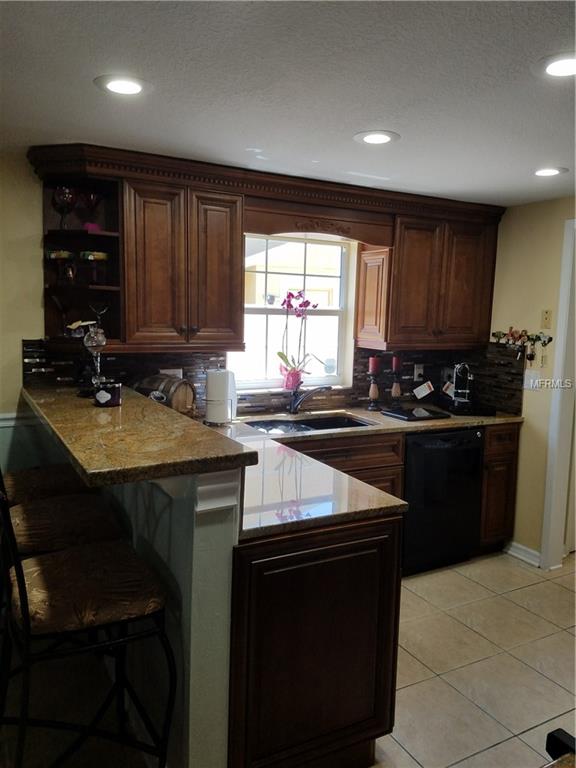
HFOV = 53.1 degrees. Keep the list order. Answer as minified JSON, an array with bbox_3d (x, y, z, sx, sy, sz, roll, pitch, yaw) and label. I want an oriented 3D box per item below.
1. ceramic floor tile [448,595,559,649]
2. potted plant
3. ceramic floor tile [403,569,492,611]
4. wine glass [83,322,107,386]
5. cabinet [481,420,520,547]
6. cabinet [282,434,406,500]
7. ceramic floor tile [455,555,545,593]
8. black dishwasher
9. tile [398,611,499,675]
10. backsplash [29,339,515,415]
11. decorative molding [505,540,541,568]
[{"bbox_3d":[1.085,1.202,2.921,0.406,0.010,0.406,-2,8,-28],"label":"ceramic floor tile"},{"bbox_3d":[0.065,-0.273,3.538,0.230,0.600,0.180,-2,8,-28],"label":"potted plant"},{"bbox_3d":[0.897,1.156,3.277,0.406,0.010,0.406,-2,8,-28],"label":"ceramic floor tile"},{"bbox_3d":[-0.924,-0.120,2.767,0.106,0.320,0.106,-2,8,-28],"label":"wine glass"},{"bbox_3d":[1.181,0.610,3.848,0.300,0.810,0.600,-2,8,-28],"label":"cabinet"},{"bbox_3d":[0.118,0.667,3.293,0.874,0.840,0.600,-2,8,-28],"label":"cabinet"},{"bbox_3d":[1.256,1.141,3.465,0.406,0.010,0.406,-2,8,-28],"label":"ceramic floor tile"},{"bbox_3d":[0.778,0.664,3.636,0.603,0.860,0.600,-2,8,-28],"label":"black dishwasher"},{"bbox_3d":[0.726,1.216,2.733,0.406,0.010,0.406,-2,8,-28],"label":"tile"},{"bbox_3d":[0.088,-0.002,3.200,2.793,0.439,0.619,-2,8,-28],"label":"backsplash"},{"bbox_3d":[1.475,1.075,3.627,0.016,0.095,0.270,-2,8,-28],"label":"decorative molding"}]

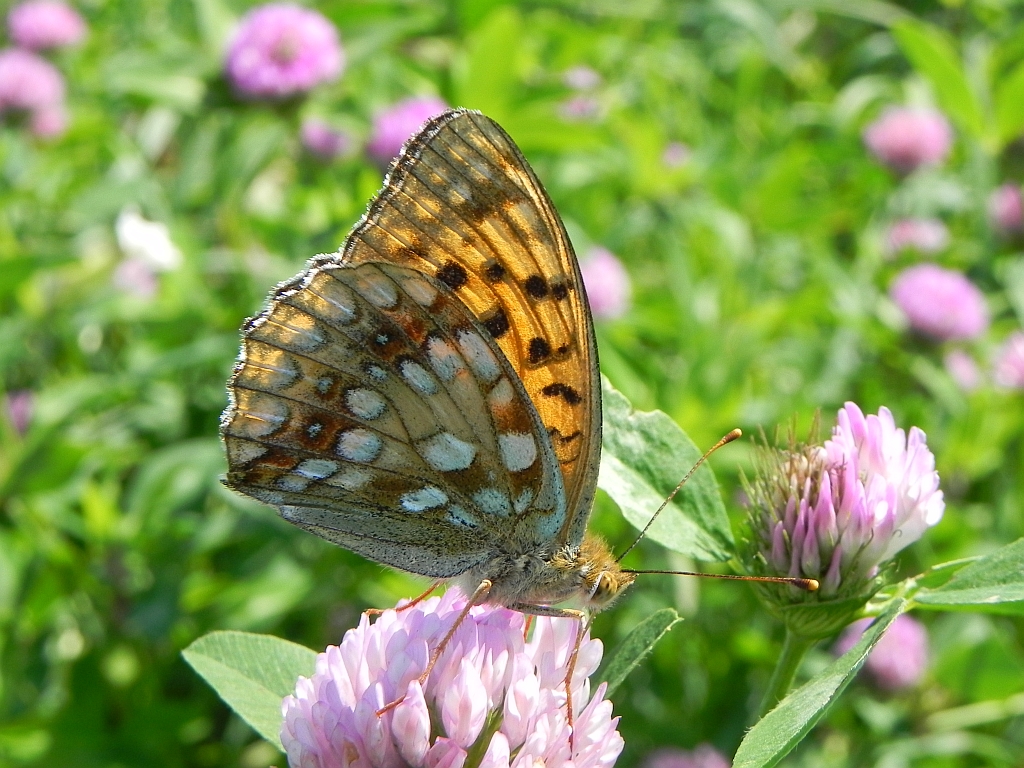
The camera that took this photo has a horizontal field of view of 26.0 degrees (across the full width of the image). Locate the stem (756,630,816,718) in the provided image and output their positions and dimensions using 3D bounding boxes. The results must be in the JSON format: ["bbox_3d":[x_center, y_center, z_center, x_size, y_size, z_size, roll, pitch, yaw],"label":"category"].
[{"bbox_3d":[0.020,0.022,0.166,0.002,0.008,0.002,26,13,0],"label":"stem"}]

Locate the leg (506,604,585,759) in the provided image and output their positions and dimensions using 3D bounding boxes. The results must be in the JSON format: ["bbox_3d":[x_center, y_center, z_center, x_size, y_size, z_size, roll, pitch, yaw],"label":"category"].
[{"bbox_3d":[0.002,0.020,0.152,0.005,0.010,0.003,9,15,29],"label":"leg"}]

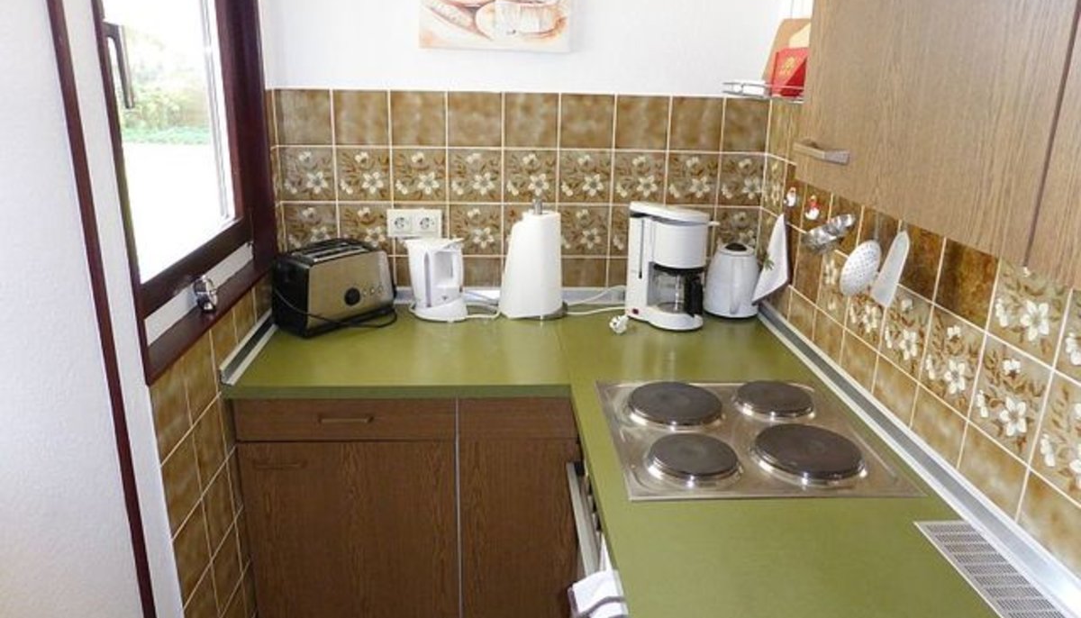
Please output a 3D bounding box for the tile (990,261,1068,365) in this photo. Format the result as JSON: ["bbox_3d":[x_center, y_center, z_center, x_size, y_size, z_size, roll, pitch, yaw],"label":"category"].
[{"bbox_3d":[0.695,-0.012,1.056,0.010,0.150,0.150,0,18,-4],"label":"tile"}]

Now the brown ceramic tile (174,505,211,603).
[{"bbox_3d":[-0.666,0.462,1.432,0.010,0.150,0.143,0,18,-4],"label":"brown ceramic tile"}]

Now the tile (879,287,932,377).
[{"bbox_3d":[0.675,0.038,1.377,0.010,0.149,0.149,0,18,-3],"label":"tile"}]

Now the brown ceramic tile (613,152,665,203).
[{"bbox_3d":[0.275,-0.364,2.098,0.149,0.149,0.010,0,18,-4],"label":"brown ceramic tile"}]

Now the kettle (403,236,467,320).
[{"bbox_3d":[-0.276,-0.086,2.016,0.200,0.200,0.155,13,21,32],"label":"kettle"}]

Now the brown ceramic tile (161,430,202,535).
[{"bbox_3d":[-0.664,0.320,1.383,0.010,0.150,0.143,0,18,-4],"label":"brown ceramic tile"}]

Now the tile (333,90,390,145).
[{"bbox_3d":[-0.480,-0.511,2.013,0.149,0.147,0.012,0,18,-3],"label":"tile"}]

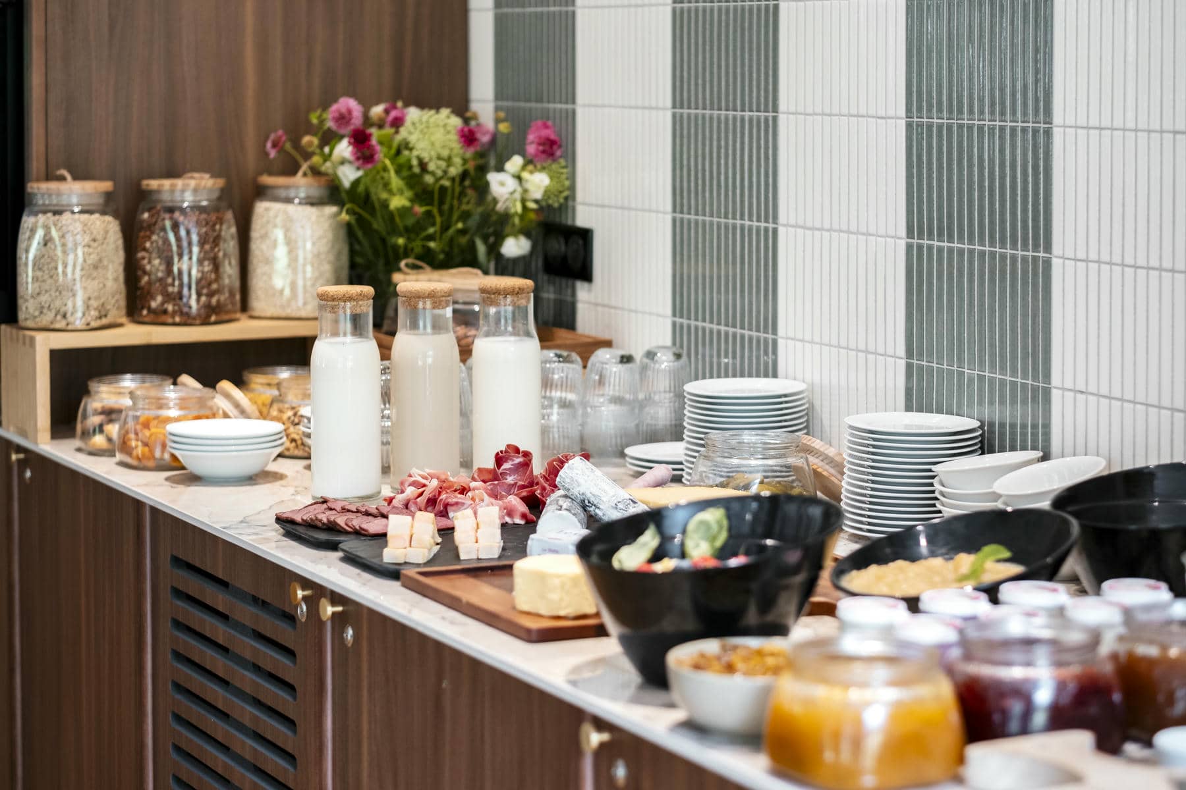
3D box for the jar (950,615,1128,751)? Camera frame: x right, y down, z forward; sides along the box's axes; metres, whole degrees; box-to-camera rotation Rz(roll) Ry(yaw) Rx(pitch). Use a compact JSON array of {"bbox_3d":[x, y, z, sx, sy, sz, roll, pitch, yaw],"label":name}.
[{"bbox_3d":[0.363,0.238,2.290,0.155,0.095,0.155,0,7,0],"label":"jar"}]

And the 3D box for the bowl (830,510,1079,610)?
[{"bbox_3d":[0.337,0.172,2.564,0.230,0.112,0.230,0,7,0],"label":"bowl"}]

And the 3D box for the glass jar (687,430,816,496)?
[{"bbox_3d":[0.186,0.098,3.211,0.150,0.098,0.150,0,7,0],"label":"glass jar"}]

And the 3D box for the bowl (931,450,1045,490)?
[{"bbox_3d":[0.438,0.094,3.052,0.123,0.059,0.123,-5,6,1],"label":"bowl"}]

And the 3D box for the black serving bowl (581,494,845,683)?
[{"bbox_3d":[0.101,0.173,2.407,0.230,0.149,0.230,0,7,0],"label":"black serving bowl"}]

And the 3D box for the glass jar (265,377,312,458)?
[{"bbox_3d":[-0.389,0.031,3.928,0.155,0.098,0.155,0,7,0],"label":"glass jar"}]

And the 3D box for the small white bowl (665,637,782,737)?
[{"bbox_3d":[0.134,0.250,2.356,0.141,0.060,0.141,0,7,0],"label":"small white bowl"}]

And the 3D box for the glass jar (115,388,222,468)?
[{"bbox_3d":[-0.581,0.045,3.827,0.155,0.099,0.155,0,7,0],"label":"glass jar"}]

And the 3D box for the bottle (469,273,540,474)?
[{"bbox_3d":[-0.107,-0.016,3.482,0.086,0.255,0.086,0,7,0],"label":"bottle"}]

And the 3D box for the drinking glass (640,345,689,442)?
[{"bbox_3d":[0.102,0.004,3.920,0.072,0.146,0.072,0,7,0],"label":"drinking glass"}]

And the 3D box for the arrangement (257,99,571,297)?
[{"bbox_3d":[-0.270,-0.287,4.179,0.430,0.350,0.360,-4,8,-27],"label":"arrangement"}]

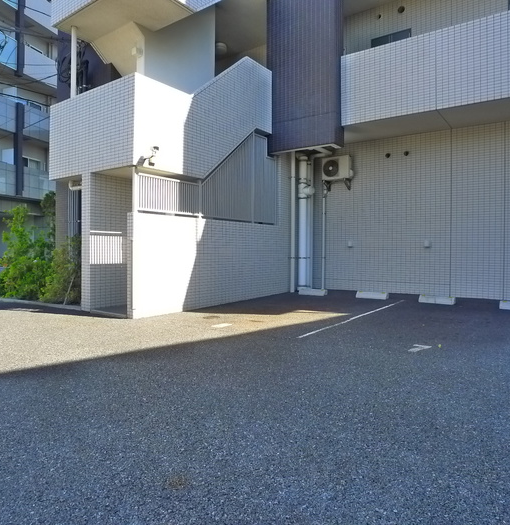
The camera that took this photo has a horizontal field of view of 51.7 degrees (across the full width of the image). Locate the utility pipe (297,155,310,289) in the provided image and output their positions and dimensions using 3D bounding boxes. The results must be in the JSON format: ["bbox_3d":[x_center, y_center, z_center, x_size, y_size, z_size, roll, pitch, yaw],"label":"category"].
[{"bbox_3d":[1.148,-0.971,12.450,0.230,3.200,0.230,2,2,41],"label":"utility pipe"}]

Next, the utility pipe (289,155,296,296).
[{"bbox_3d":[0.849,-0.905,11.900,0.120,3.170,0.120,0,1,0],"label":"utility pipe"}]

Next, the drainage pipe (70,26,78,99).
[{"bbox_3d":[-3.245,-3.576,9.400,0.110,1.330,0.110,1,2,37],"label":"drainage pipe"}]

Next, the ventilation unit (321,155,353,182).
[{"bbox_3d":[1.891,-2.154,12.050,0.770,0.550,0.300,2,2,41],"label":"ventilation unit"}]

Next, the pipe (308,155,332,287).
[{"bbox_3d":[1.521,-0.998,12.500,0.600,3.250,0.200,2,2,41],"label":"pipe"}]

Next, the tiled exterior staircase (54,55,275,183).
[{"bbox_3d":[-1.660,-2.660,9.950,2.500,2.500,3.550,1,1,39],"label":"tiled exterior staircase"}]

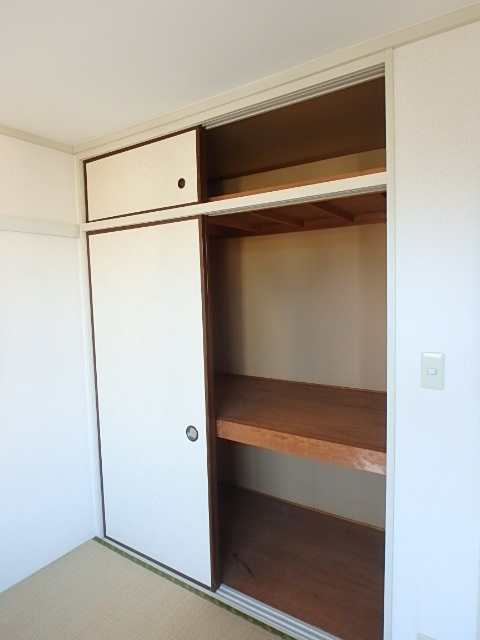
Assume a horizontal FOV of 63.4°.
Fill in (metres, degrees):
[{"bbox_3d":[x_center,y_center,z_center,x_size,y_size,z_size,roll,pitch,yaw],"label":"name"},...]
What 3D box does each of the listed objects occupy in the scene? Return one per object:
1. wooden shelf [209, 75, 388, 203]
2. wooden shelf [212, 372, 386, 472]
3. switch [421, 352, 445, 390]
[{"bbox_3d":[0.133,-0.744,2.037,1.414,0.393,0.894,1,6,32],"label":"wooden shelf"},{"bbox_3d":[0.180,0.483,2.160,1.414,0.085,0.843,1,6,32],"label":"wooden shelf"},{"bbox_3d":[0.629,0.169,1.268,0.070,0.120,0.012,1,6,32],"label":"switch"}]

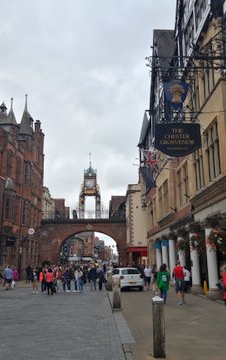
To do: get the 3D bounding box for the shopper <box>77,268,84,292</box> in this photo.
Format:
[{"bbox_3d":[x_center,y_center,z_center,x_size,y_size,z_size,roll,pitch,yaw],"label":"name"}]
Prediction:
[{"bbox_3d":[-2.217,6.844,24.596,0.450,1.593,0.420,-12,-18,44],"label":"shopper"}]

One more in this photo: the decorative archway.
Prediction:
[{"bbox_3d":[-4.402,10.152,53.456,12.200,8.350,4.800,0,-13,-4],"label":"decorative archway"}]

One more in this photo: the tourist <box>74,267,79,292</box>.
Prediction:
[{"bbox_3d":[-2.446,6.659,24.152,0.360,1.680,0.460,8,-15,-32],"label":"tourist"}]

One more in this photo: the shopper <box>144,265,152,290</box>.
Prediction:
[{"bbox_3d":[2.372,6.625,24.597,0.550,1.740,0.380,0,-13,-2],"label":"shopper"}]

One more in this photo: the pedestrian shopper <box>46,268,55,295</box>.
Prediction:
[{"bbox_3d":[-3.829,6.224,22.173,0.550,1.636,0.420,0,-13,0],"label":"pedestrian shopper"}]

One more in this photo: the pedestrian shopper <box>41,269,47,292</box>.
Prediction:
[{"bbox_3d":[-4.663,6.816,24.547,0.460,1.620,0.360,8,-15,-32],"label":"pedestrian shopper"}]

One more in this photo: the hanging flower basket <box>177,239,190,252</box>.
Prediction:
[{"bbox_3d":[4.839,4.461,24.743,0.870,0.980,0.870,0,-13,-1],"label":"hanging flower basket"}]

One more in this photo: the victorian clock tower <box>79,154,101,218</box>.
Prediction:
[{"bbox_3d":[-3.438,1.035,55.566,3.300,10.350,3.300,0,-13,-4],"label":"victorian clock tower"}]

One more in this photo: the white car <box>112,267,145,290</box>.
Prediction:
[{"bbox_3d":[0.971,7.199,26.303,1.740,1.460,4.050,2,-13,-10],"label":"white car"}]

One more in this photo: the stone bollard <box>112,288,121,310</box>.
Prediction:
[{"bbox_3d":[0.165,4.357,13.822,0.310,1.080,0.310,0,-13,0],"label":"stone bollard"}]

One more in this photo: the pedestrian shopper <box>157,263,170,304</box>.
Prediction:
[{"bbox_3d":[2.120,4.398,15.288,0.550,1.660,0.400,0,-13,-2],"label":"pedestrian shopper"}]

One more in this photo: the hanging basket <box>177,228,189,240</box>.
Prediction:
[{"bbox_3d":[4.928,3.880,25.200,0.800,0.820,0.820,0,-13,-1],"label":"hanging basket"}]

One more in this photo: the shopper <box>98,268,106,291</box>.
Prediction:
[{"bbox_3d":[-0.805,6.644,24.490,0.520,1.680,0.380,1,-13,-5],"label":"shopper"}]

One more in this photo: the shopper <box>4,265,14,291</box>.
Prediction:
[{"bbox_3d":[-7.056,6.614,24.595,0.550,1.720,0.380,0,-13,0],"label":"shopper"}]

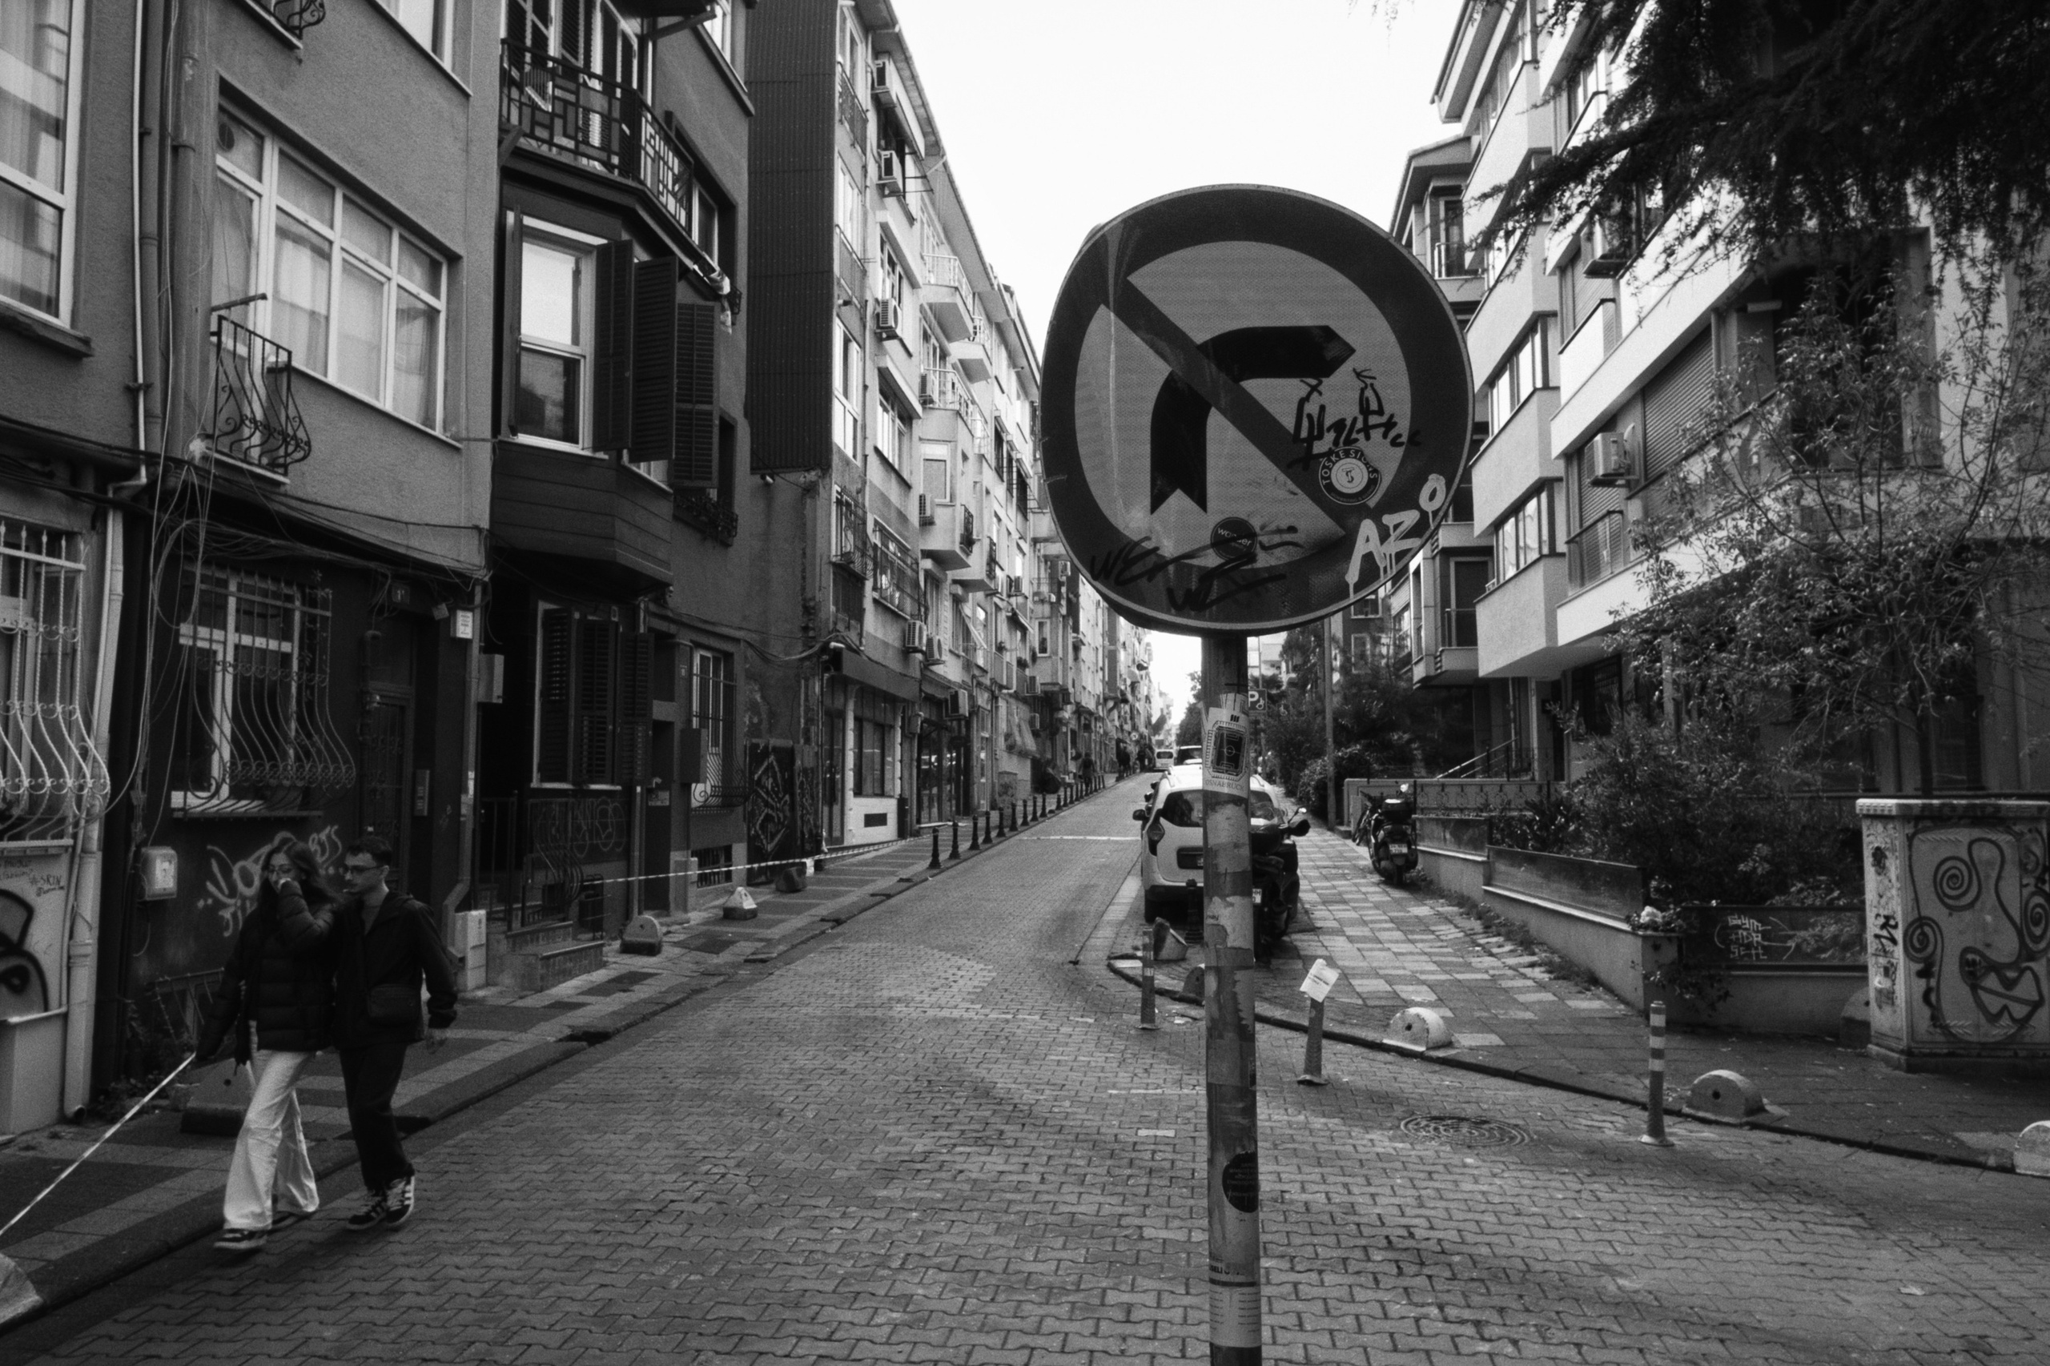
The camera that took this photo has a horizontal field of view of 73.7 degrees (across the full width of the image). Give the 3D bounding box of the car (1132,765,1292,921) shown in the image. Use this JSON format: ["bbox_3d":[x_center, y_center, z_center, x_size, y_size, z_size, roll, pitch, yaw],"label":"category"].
[{"bbox_3d":[2.380,2.080,17.500,1.780,1.730,4.000,0,-3,5],"label":"car"}]

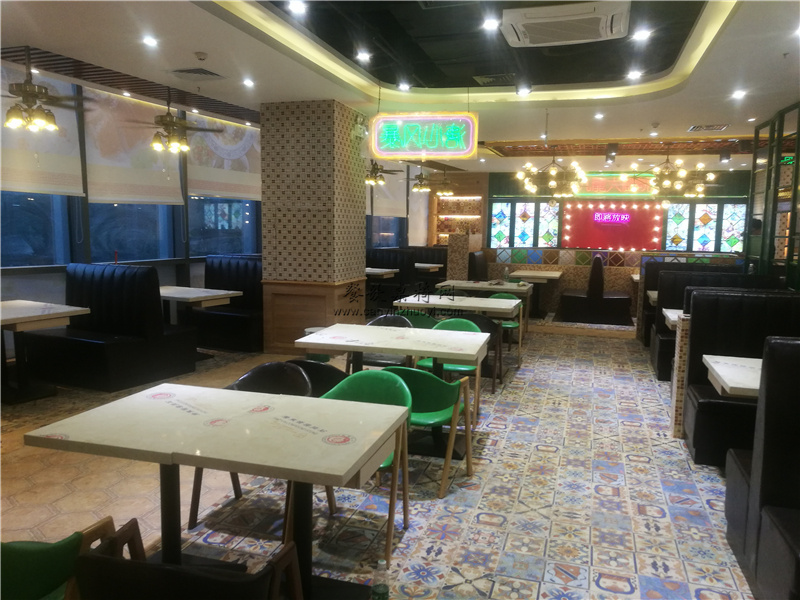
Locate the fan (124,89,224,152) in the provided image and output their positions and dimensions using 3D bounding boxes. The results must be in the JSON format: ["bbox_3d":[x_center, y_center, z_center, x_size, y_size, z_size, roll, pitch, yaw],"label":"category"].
[{"bbox_3d":[-2.412,-1.877,6.531,1.130,0.660,1.130,3,7,24],"label":"fan"}]

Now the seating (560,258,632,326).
[{"bbox_3d":[3.183,-0.226,10.175,1.130,1.070,1.170,3,7,17],"label":"seating"}]

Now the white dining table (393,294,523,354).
[{"bbox_3d":[0.620,0.392,6.632,1.206,0.754,0.784,3,7,16],"label":"white dining table"}]

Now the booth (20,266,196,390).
[{"bbox_3d":[-2.880,0.204,6.245,1.060,1.130,1.020,3,7,22],"label":"booth"}]

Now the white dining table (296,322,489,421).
[{"bbox_3d":[-0.019,0.637,4.399,1.206,0.754,0.784,3,7,16],"label":"white dining table"}]

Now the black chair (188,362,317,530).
[{"bbox_3d":[-0.742,0.749,3.257,0.543,0.769,0.533,2,7,14],"label":"black chair"}]

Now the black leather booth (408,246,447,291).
[{"bbox_3d":[0.640,-0.657,14.530,1.050,1.120,0.780,3,7,22],"label":"black leather booth"}]

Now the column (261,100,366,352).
[{"bbox_3d":[-1.031,-0.833,7.675,0.925,2.904,1.085,3,7,16],"label":"column"}]

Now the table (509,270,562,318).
[{"bbox_3d":[2.240,-0.078,10.266,0.770,0.740,1.200,3,7,17],"label":"table"}]

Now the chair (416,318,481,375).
[{"bbox_3d":[0.400,0.564,5.022,0.543,0.769,0.533,3,7,16],"label":"chair"}]

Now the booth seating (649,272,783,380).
[{"bbox_3d":[3.359,0.260,6.611,1.206,1.095,0.975,3,7,17],"label":"booth seating"}]

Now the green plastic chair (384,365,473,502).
[{"bbox_3d":[0.090,0.703,3.614,0.530,0.770,0.510,4,7,26],"label":"green plastic chair"}]

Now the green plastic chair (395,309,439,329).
[{"bbox_3d":[0.153,0.432,6.045,0.530,0.770,0.510,3,7,23],"label":"green plastic chair"}]

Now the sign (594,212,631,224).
[{"bbox_3d":[3.569,-1.368,10.502,0.570,0.190,0.050,3,7,17],"label":"sign"}]

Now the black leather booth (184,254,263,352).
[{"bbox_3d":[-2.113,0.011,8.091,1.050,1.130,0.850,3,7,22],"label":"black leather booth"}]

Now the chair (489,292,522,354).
[{"bbox_3d":[1.185,0.335,7.217,0.520,0.770,0.560,3,7,17],"label":"chair"}]

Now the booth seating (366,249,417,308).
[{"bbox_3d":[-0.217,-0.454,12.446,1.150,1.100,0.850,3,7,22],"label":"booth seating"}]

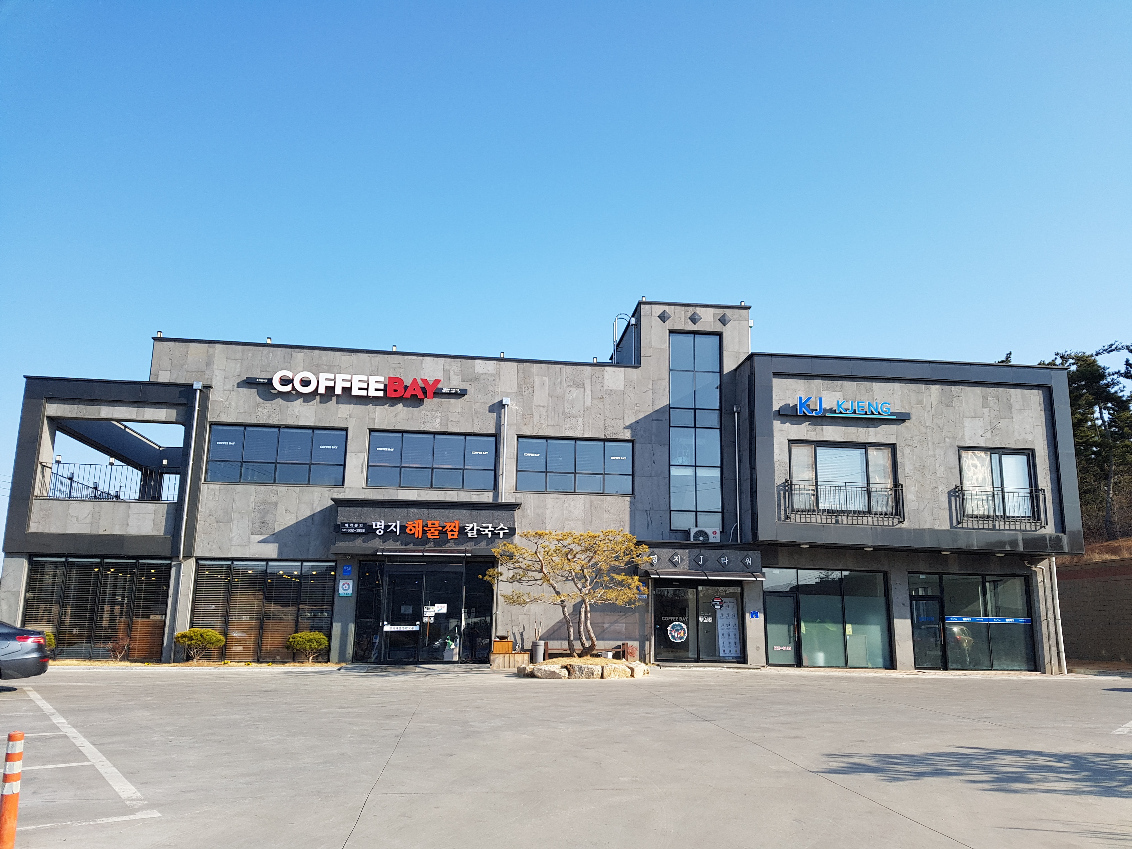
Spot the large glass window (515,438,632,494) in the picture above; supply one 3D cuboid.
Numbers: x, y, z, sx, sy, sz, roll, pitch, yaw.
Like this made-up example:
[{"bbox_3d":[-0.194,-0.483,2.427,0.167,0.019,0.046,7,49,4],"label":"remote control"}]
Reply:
[{"bbox_3d":[0.239,1.143,22.973,3.162,1.483,0.150,2,-12,-6],"label":"large glass window"}]

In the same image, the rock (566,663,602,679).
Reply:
[{"bbox_3d":[0.425,5.783,19.926,0.829,0.373,0.514,2,-11,-6],"label":"rock"}]

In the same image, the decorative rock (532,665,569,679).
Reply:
[{"bbox_3d":[-0.379,5.541,19.085,0.807,0.283,0.500,2,-13,-6],"label":"decorative rock"}]

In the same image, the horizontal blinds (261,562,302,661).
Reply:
[{"bbox_3d":[-7.491,4.929,22.422,0.905,2.545,0.070,2,-13,-6],"label":"horizontal blinds"}]

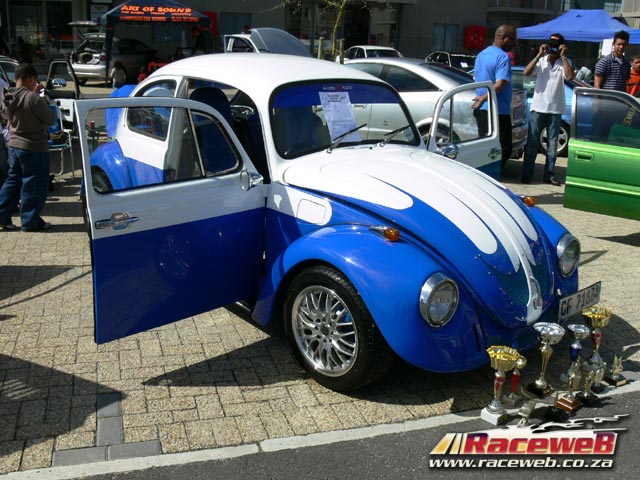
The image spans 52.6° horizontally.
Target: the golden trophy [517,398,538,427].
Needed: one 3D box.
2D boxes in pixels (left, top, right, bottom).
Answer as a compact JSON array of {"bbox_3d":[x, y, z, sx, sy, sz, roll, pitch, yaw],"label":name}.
[{"bbox_3d":[0.901,0.748,2.827,0.070,0.118,0.055,-13,23,-41],"label":"golden trophy"}]

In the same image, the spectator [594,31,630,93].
[{"bbox_3d":[2.869,-1.145,6.500,0.495,1.829,0.327,-1,17,-14],"label":"spectator"}]

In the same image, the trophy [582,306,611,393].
[{"bbox_3d":[1.393,0.523,3.255,0.145,0.333,0.145,-13,23,-41],"label":"trophy"}]

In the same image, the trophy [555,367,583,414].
[{"bbox_3d":[1.164,0.664,2.977,0.092,0.210,0.088,-13,23,-41],"label":"trophy"}]

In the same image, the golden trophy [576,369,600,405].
[{"bbox_3d":[1.279,0.681,3.050,0.099,0.158,0.089,-10,21,-37],"label":"golden trophy"}]

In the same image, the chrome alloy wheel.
[{"bbox_3d":[0.058,0.402,2.942,0.418,0.418,0.168,19,23,42],"label":"chrome alloy wheel"}]

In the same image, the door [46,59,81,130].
[{"bbox_3d":[-3.381,-1.890,8.464,0.891,0.960,0.148,16,21,37],"label":"door"}]

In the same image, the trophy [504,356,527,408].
[{"bbox_3d":[0.902,0.648,2.985,0.080,0.215,0.075,-13,23,-41],"label":"trophy"}]

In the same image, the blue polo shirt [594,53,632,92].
[{"bbox_3d":[2.887,-1.482,6.398,0.465,0.693,0.297,-1,17,-14],"label":"blue polo shirt"}]

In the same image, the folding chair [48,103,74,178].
[{"bbox_3d":[-3.008,-1.076,7.021,0.554,0.792,0.544,-7,19,-30],"label":"folding chair"}]

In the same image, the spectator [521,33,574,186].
[{"bbox_3d":[2.722,-1.553,7.735,0.600,1.740,0.420,6,18,12],"label":"spectator"}]

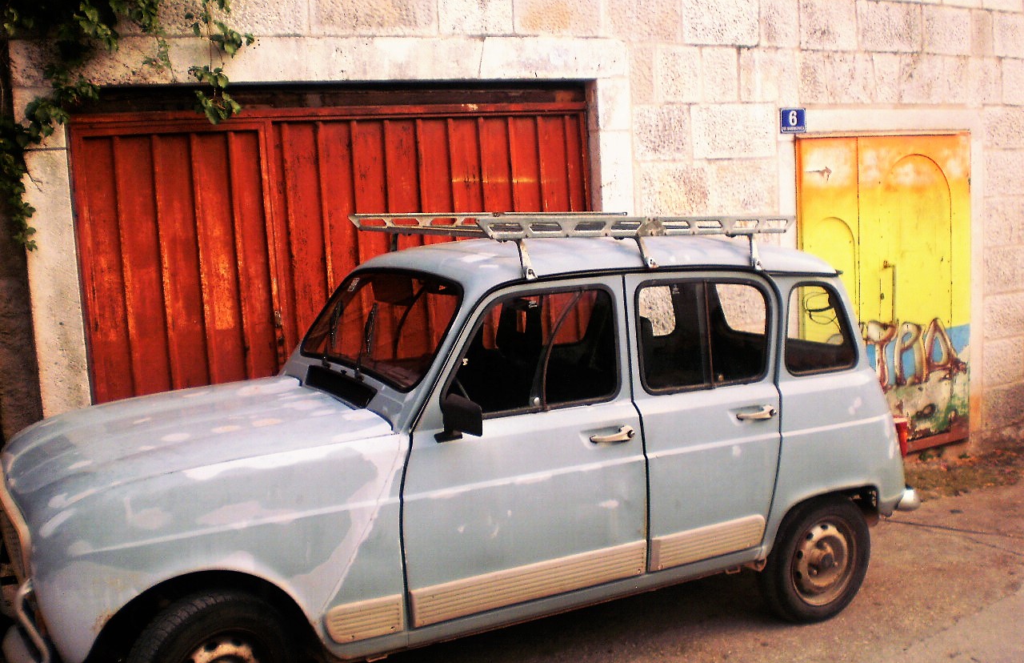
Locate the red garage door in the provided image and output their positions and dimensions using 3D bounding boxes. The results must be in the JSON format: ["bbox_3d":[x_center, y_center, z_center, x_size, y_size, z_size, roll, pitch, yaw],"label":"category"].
[{"bbox_3d":[-0.673,-0.013,5.397,2.578,2.163,0.080,-7,8,-28],"label":"red garage door"}]

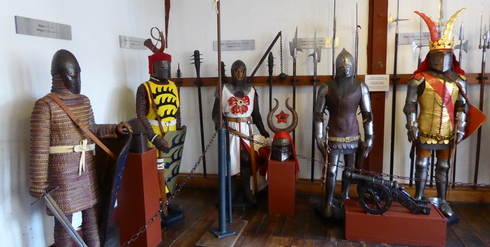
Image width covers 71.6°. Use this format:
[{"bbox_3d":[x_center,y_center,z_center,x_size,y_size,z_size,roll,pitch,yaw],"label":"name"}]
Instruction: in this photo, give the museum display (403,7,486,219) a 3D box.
[{"bbox_3d":[2.142,-0.116,3.729,0.760,2.196,0.490,1,9,15],"label":"museum display"}]

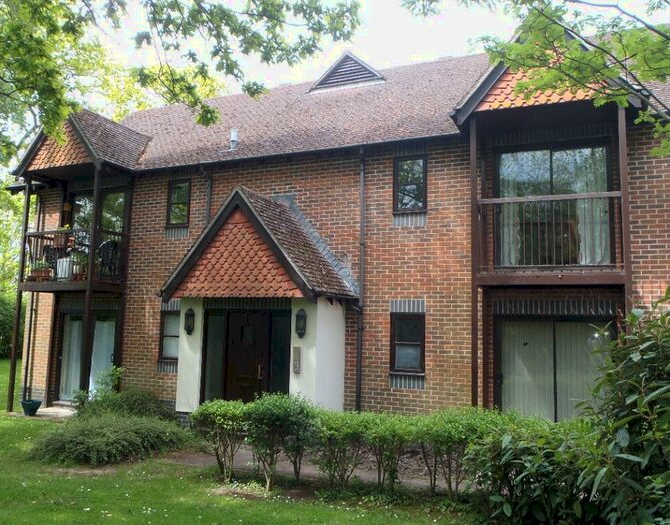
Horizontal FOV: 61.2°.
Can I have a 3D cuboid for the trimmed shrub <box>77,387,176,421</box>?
[{"bbox_3d":[-3.974,2.760,10.818,1.950,0.680,1.150,-1,-7,24],"label":"trimmed shrub"}]

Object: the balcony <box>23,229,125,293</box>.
[{"bbox_3d":[-5.628,0.012,12.213,2.115,1.293,0.980,-1,-7,24],"label":"balcony"}]

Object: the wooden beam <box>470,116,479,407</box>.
[{"bbox_3d":[2.069,0.350,8.344,0.085,5.070,0.085,-2,-7,23],"label":"wooden beam"}]

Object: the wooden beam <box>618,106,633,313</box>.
[{"bbox_3d":[3.914,0.300,7.548,0.085,5.070,0.085,-2,-7,23],"label":"wooden beam"}]

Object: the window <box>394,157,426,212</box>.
[{"bbox_3d":[1.330,-1.365,9.938,0.610,1.070,0.090,-2,-7,23],"label":"window"}]

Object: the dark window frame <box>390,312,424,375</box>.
[{"bbox_3d":[1.255,1.372,9.625,0.615,1.030,0.090,-2,-7,23],"label":"dark window frame"}]

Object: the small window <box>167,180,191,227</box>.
[{"bbox_3d":[-3.272,-1.236,11.860,0.595,1.009,0.090,-1,-7,24],"label":"small window"}]

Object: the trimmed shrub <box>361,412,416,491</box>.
[{"bbox_3d":[0.624,2.209,6.604,0.620,0.829,0.650,-2,-7,23],"label":"trimmed shrub"}]

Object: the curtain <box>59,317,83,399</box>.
[{"bbox_3d":[-5.991,2.163,12.866,0.700,1.948,0.100,-1,-7,24],"label":"curtain"}]

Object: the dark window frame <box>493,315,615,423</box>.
[{"bbox_3d":[3.313,1.812,8.598,1.784,2.050,0.100,-1,-7,24],"label":"dark window frame"}]

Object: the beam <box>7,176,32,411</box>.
[{"bbox_3d":[-6.708,0.637,12.123,0.085,4.970,0.085,-2,-7,23],"label":"beam"}]

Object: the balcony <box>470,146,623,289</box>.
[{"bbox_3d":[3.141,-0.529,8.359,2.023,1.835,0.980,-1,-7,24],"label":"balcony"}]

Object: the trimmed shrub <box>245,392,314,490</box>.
[{"bbox_3d":[-0.673,2.112,6.796,0.800,1.007,0.750,-2,-7,23],"label":"trimmed shrub"}]

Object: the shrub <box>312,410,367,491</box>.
[{"bbox_3d":[0.090,2.314,7.127,0.680,0.970,0.680,1,-6,0],"label":"shrub"}]

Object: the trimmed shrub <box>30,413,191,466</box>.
[{"bbox_3d":[-3.494,2.593,8.751,2.100,0.600,1.800,-1,-7,24],"label":"trimmed shrub"}]

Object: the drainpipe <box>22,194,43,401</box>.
[{"bbox_3d":[-7.070,0.799,13.229,0.075,4.871,0.080,-1,-7,24],"label":"drainpipe"}]

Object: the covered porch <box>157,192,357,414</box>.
[{"bbox_3d":[-1.345,0.858,9.925,3.070,4.170,1.520,-2,-7,23],"label":"covered porch"}]

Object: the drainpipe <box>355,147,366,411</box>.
[{"bbox_3d":[0.449,0.472,9.909,0.080,5.109,0.080,-1,-7,24],"label":"drainpipe"}]

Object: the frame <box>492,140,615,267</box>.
[{"bbox_3d":[3.371,-0.909,8.883,1.784,2.022,0.100,-1,-7,24],"label":"frame"}]

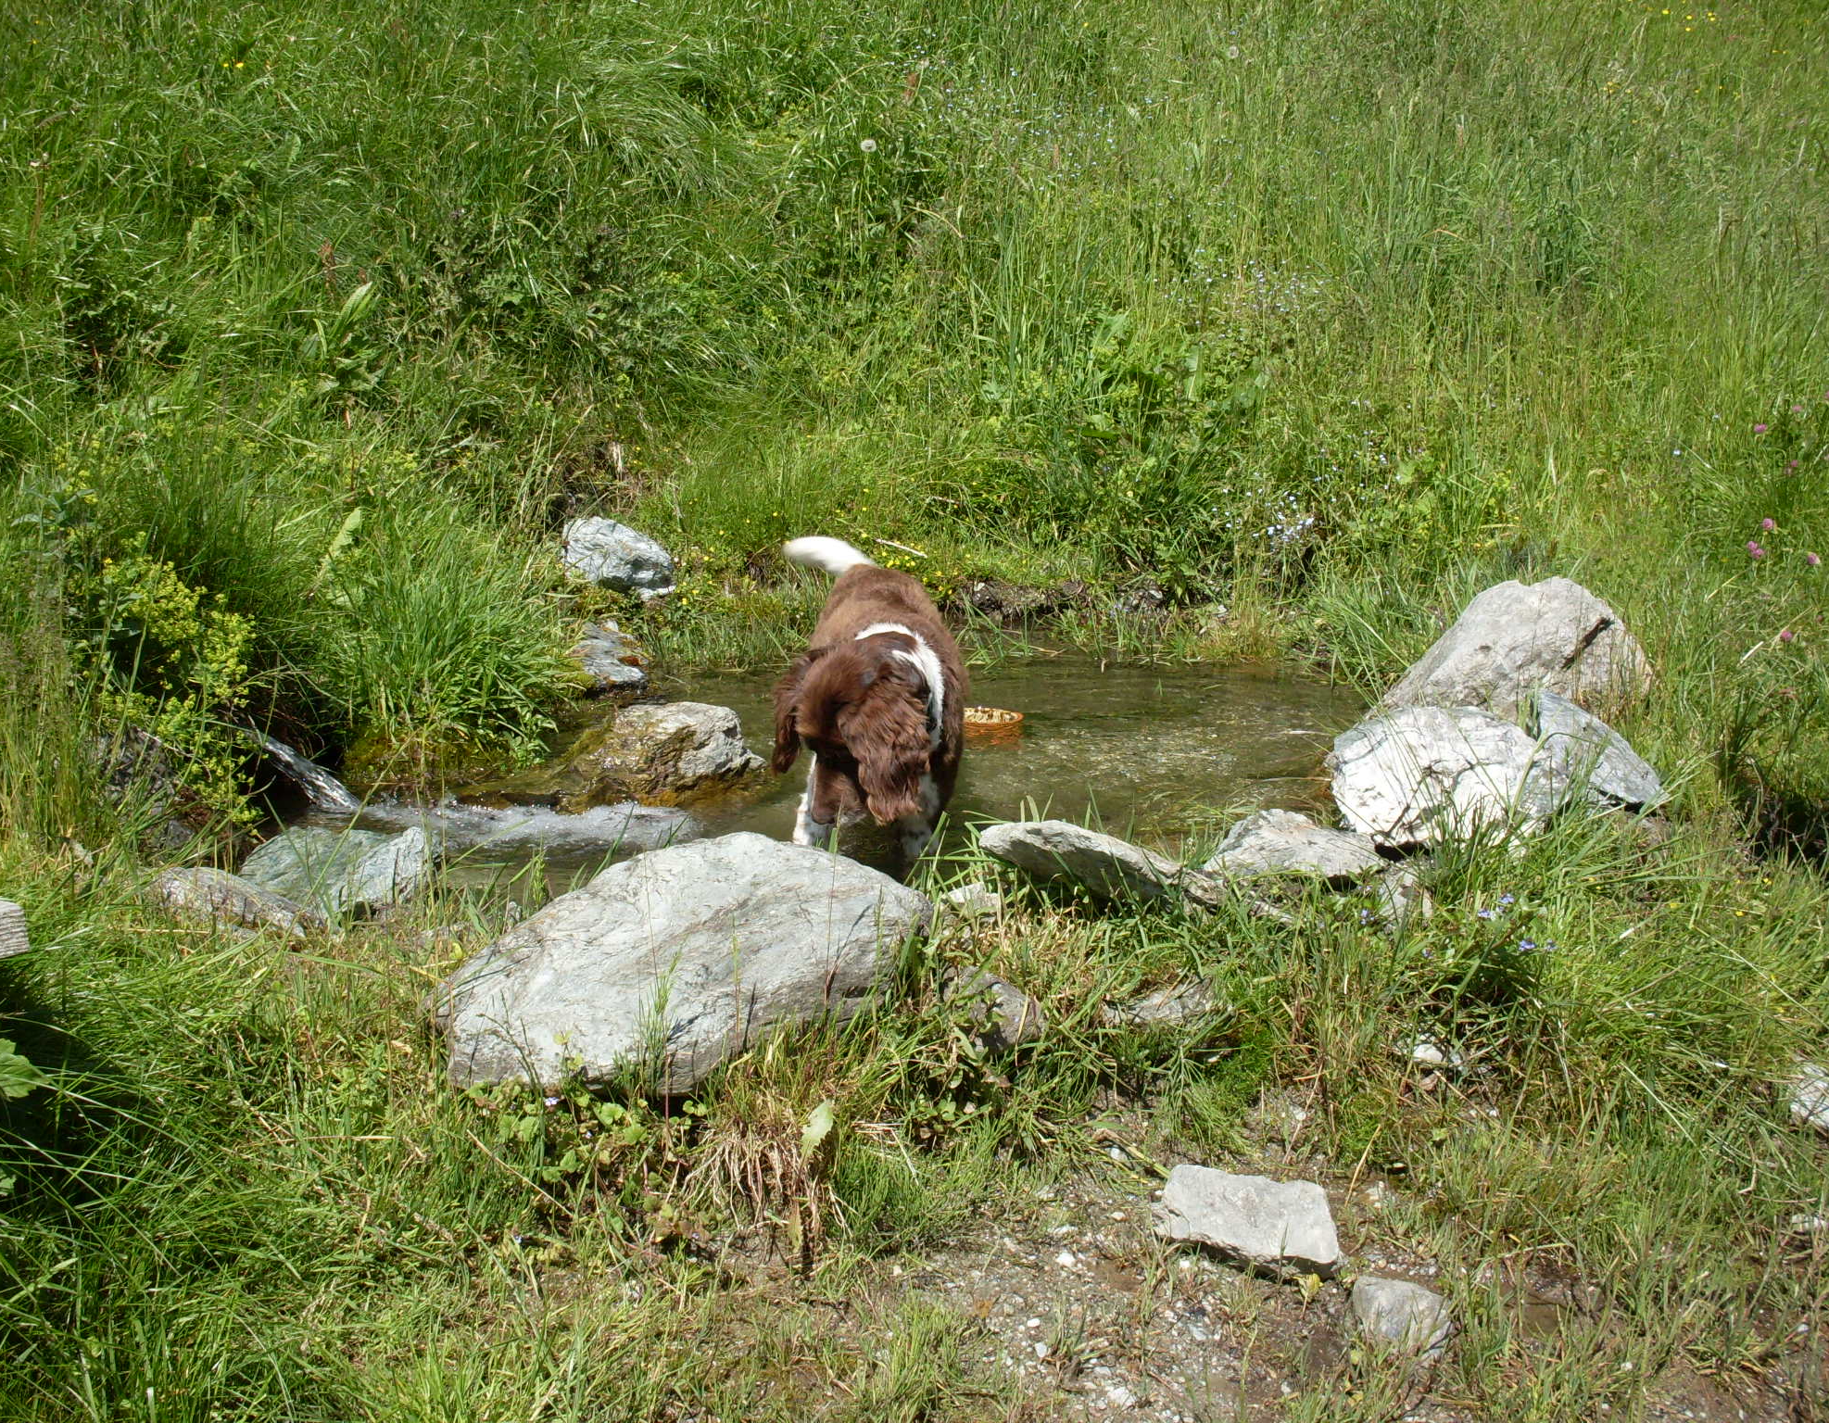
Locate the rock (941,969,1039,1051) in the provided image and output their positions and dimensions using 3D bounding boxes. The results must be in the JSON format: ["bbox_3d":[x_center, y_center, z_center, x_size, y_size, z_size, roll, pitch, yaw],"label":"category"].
[{"bbox_3d":[0.104,0.402,2.800,0.140,0.085,0.110,0,15,0],"label":"rock"}]

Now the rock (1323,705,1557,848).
[{"bbox_3d":[0.891,0.113,3.500,0.390,0.210,0.270,0,15,0],"label":"rock"}]

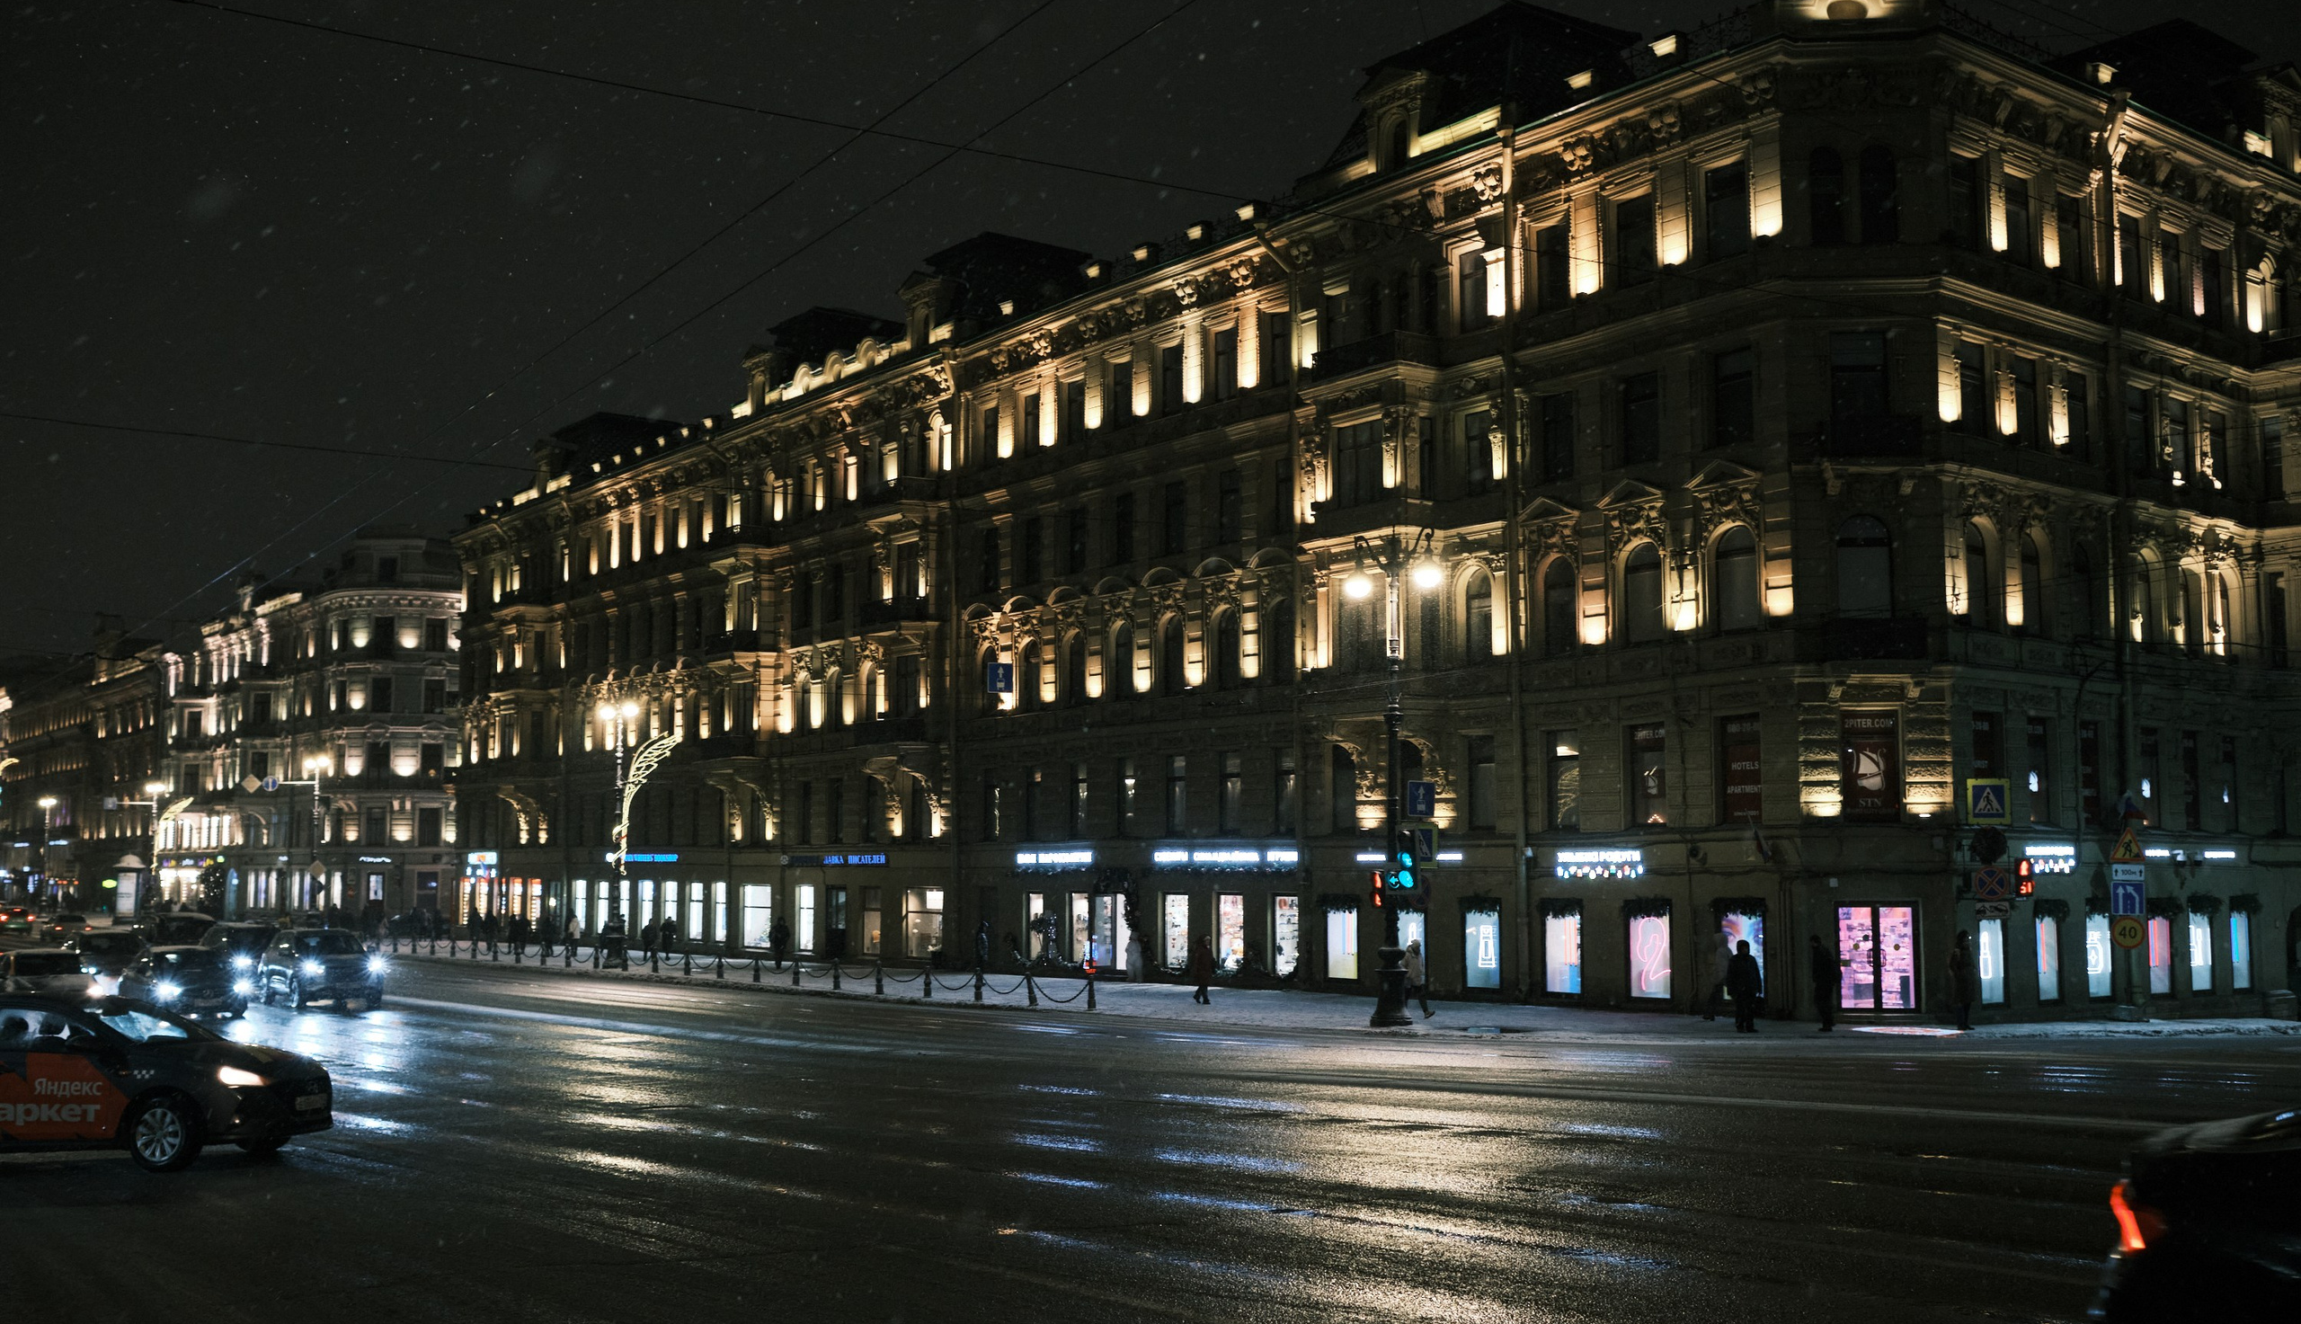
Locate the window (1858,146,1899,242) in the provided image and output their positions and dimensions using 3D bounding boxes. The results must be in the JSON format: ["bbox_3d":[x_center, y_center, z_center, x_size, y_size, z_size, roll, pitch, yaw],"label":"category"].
[{"bbox_3d":[14.871,-9.497,45.661,0.838,2.069,0.300,0,-6,6],"label":"window"}]

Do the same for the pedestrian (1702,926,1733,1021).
[{"bbox_3d":[11.243,6.254,44.420,0.520,1.740,0.600,4,-7,-35],"label":"pedestrian"}]

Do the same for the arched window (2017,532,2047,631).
[{"bbox_3d":[18.801,-1.666,47.695,1.130,2.180,0.300,5,-8,-38],"label":"arched window"}]

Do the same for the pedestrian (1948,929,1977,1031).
[{"bbox_3d":[15.240,5.970,42.000,0.460,1.820,0.520,-1,-6,8],"label":"pedestrian"}]

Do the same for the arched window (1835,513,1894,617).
[{"bbox_3d":[14.879,-1.997,46.750,1.161,2.116,0.250,-1,-6,8],"label":"arched window"}]

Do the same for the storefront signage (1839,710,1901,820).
[{"bbox_3d":[14.322,2.089,44.469,1.164,2.215,0.120,0,-6,6],"label":"storefront signage"}]

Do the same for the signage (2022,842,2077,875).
[{"bbox_3d":[18.838,4.118,46.832,2.100,0.670,0.150,5,-8,-38],"label":"signage"}]

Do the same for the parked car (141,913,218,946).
[{"bbox_3d":[-31.443,8.968,71.792,1.880,1.760,4.600,5,-8,-35],"label":"parked car"}]

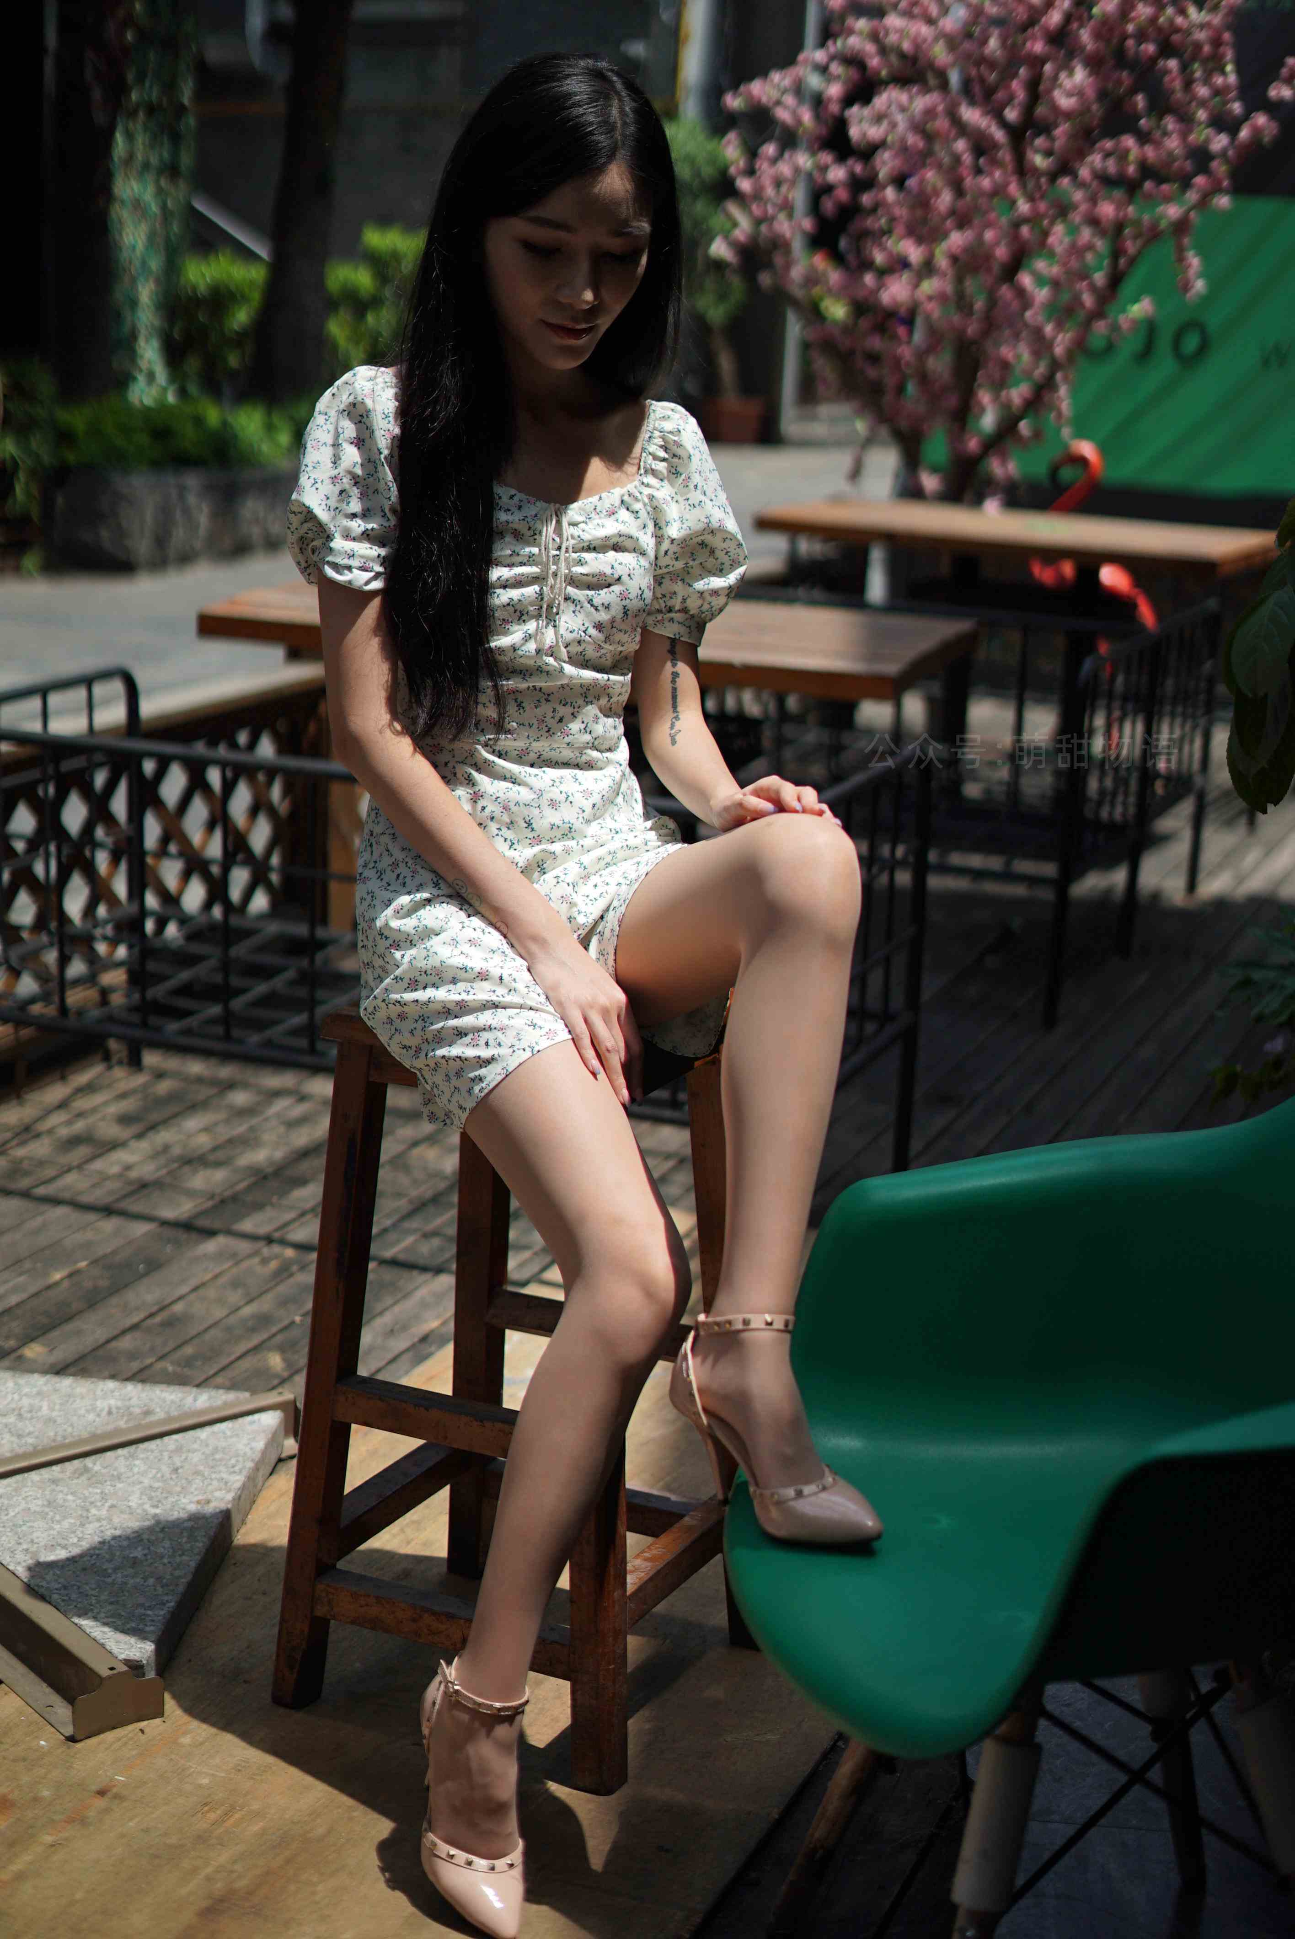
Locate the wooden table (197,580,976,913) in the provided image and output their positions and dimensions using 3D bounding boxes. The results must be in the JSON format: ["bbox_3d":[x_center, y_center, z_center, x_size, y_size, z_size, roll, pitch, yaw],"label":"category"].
[{"bbox_3d":[-0.093,-0.231,4.673,1.176,0.757,0.657,7,16,17],"label":"wooden table"}]

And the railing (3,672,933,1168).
[{"bbox_3d":[-0.341,-0.014,3.953,1.367,0.697,0.640,8,16,20],"label":"railing"}]

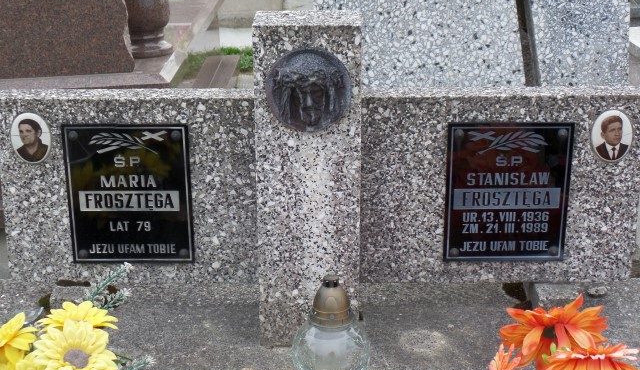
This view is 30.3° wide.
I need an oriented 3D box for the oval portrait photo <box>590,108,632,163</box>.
[{"bbox_3d":[0.573,-0.095,2.315,0.080,0.110,0.010,0,22,0],"label":"oval portrait photo"}]

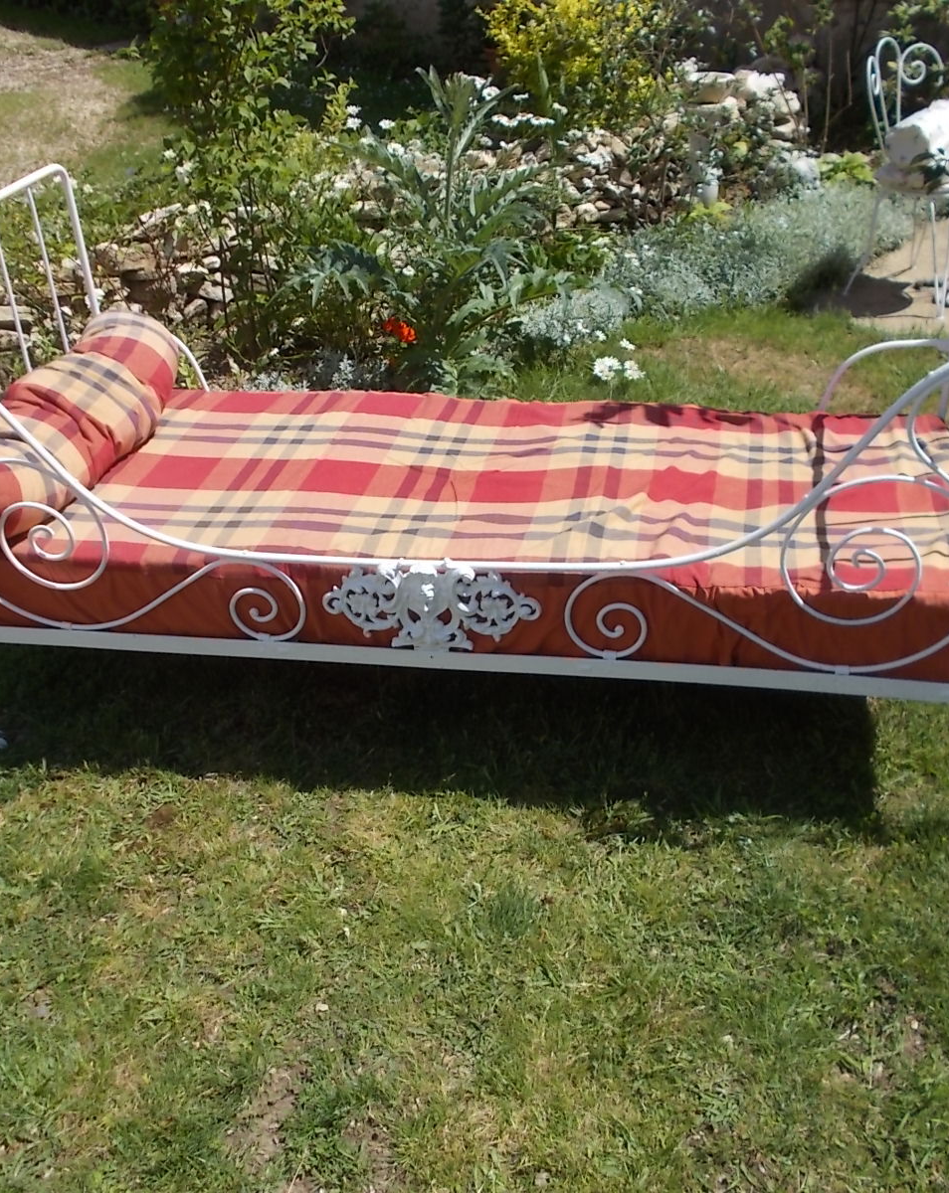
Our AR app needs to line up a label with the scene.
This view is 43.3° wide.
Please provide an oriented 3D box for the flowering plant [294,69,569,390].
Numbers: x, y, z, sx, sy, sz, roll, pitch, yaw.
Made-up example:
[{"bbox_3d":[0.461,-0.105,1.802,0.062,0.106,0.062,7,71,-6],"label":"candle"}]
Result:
[{"bbox_3d":[-0.126,-1.278,4.157,0.900,1.030,0.860,3,31,11],"label":"flowering plant"}]

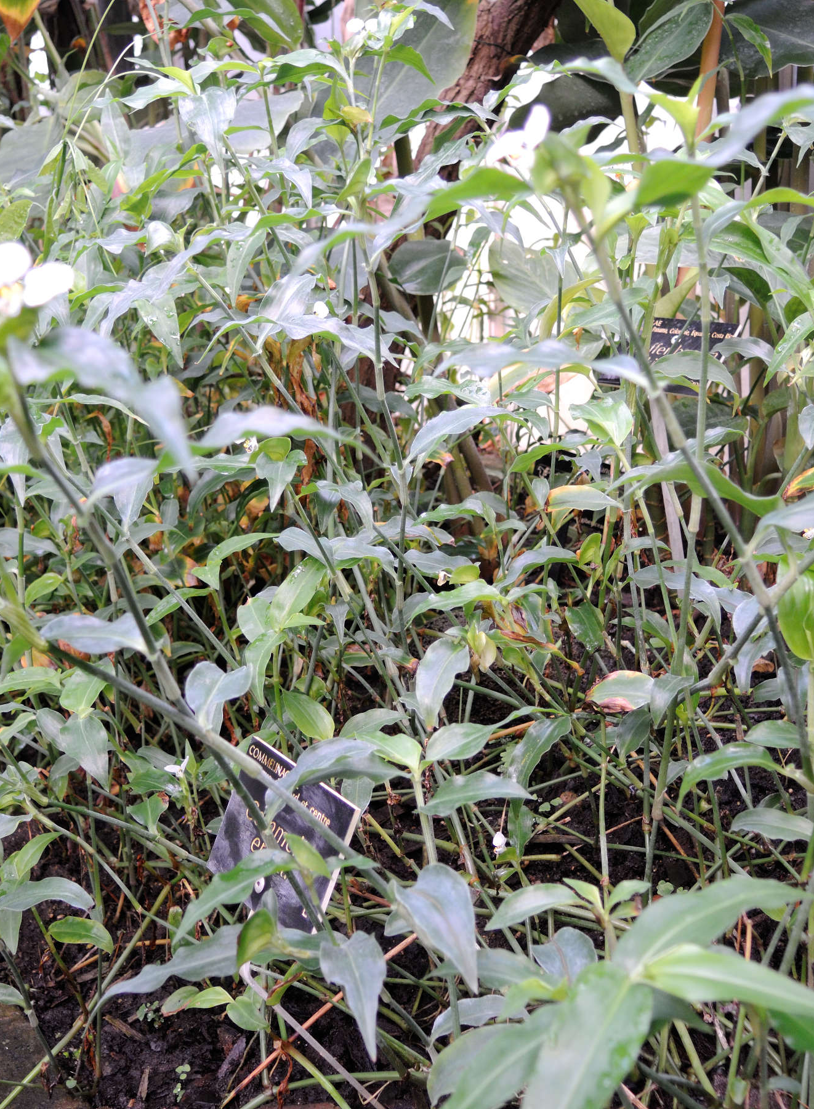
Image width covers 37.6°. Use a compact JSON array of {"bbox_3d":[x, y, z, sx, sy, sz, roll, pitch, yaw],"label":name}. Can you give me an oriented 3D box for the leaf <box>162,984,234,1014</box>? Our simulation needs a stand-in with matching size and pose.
[{"bbox_3d":[-0.126,0.266,0.717,0.042,0.009,0.017,-14,41,-18],"label":"leaf"}]

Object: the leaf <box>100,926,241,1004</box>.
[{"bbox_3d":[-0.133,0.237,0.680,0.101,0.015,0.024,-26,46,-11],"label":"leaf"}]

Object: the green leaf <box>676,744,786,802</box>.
[{"bbox_3d":[0.203,0.136,0.750,0.074,0.028,0.022,-9,32,-16],"label":"green leaf"}]

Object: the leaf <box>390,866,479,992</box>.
[{"bbox_3d":[0.014,0.187,0.599,0.033,0.069,0.016,-28,-18,-9],"label":"leaf"}]

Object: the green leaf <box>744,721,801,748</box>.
[{"bbox_3d":[0.263,0.129,0.850,0.058,0.012,0.023,10,33,-20],"label":"green leaf"}]

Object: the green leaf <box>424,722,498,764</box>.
[{"bbox_3d":[0.036,0.123,0.781,0.050,0.011,0.024,-16,40,-23],"label":"green leaf"}]

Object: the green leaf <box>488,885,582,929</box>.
[{"bbox_3d":[0.078,0.215,0.728,0.059,0.011,0.024,-15,42,-12],"label":"green leaf"}]

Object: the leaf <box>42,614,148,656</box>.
[{"bbox_3d":[-0.159,0.041,0.610,0.056,0.010,0.024,6,48,12],"label":"leaf"}]

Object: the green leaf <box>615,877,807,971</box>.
[{"bbox_3d":[0.146,0.175,0.575,0.108,0.017,0.028,-14,38,-22],"label":"green leaf"}]

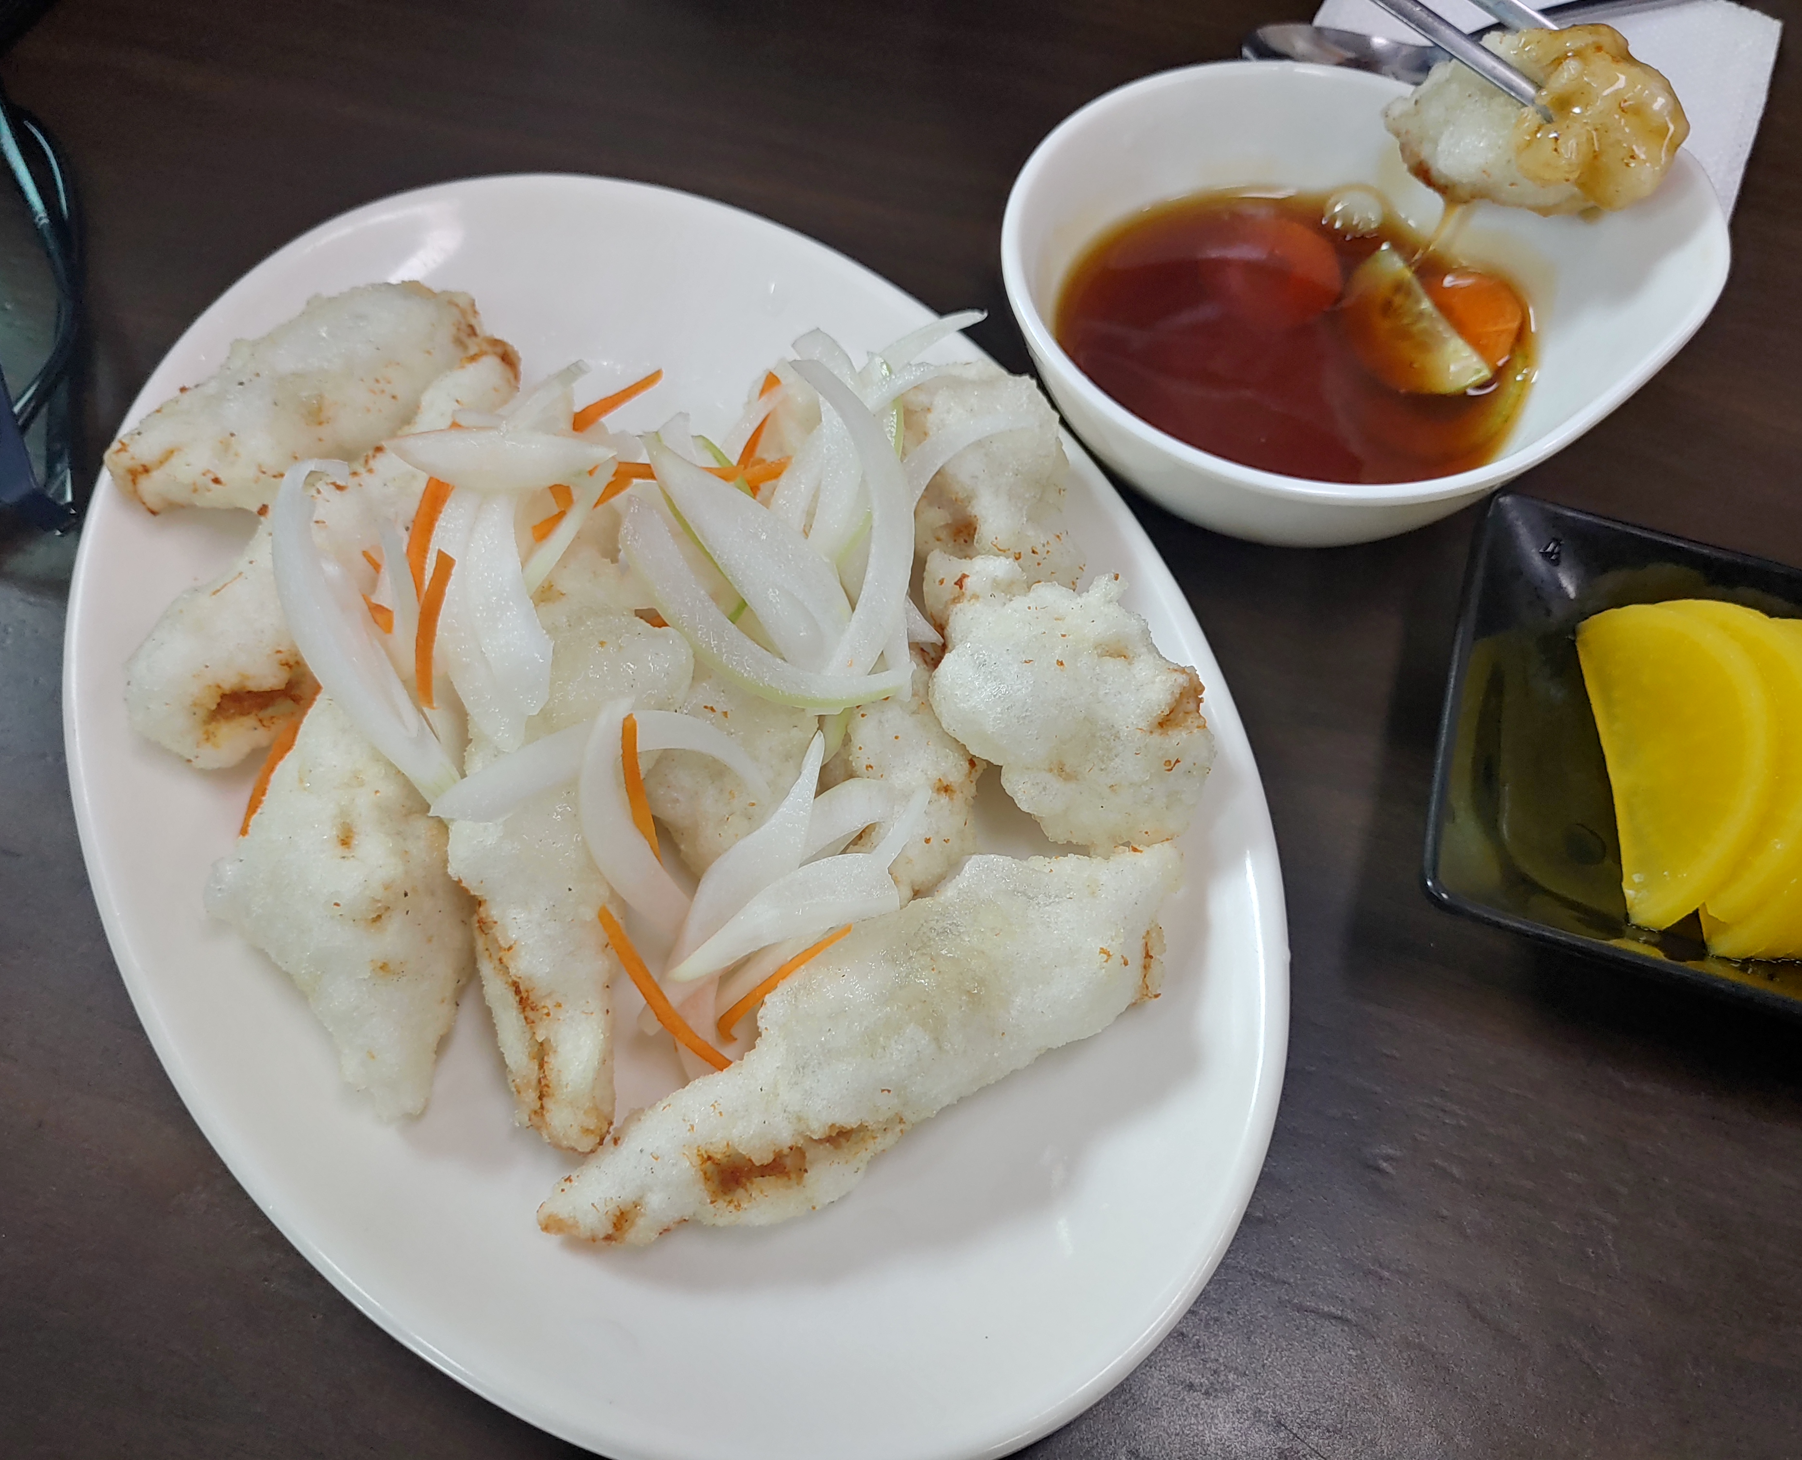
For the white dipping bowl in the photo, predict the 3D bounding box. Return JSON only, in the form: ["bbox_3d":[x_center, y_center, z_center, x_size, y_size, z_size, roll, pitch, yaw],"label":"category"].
[{"bbox_3d":[0.093,-0.079,0.322,0.156,0.055,0.124,-17,62,-11],"label":"white dipping bowl"}]

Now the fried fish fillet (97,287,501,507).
[{"bbox_3d":[-0.124,-0.067,0.307,0.083,0.026,0.040,-21,63,-13],"label":"fried fish fillet"}]

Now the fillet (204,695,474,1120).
[{"bbox_3d":[-0.097,0.031,0.255,0.042,0.025,0.072,-21,77,-13],"label":"fillet"}]

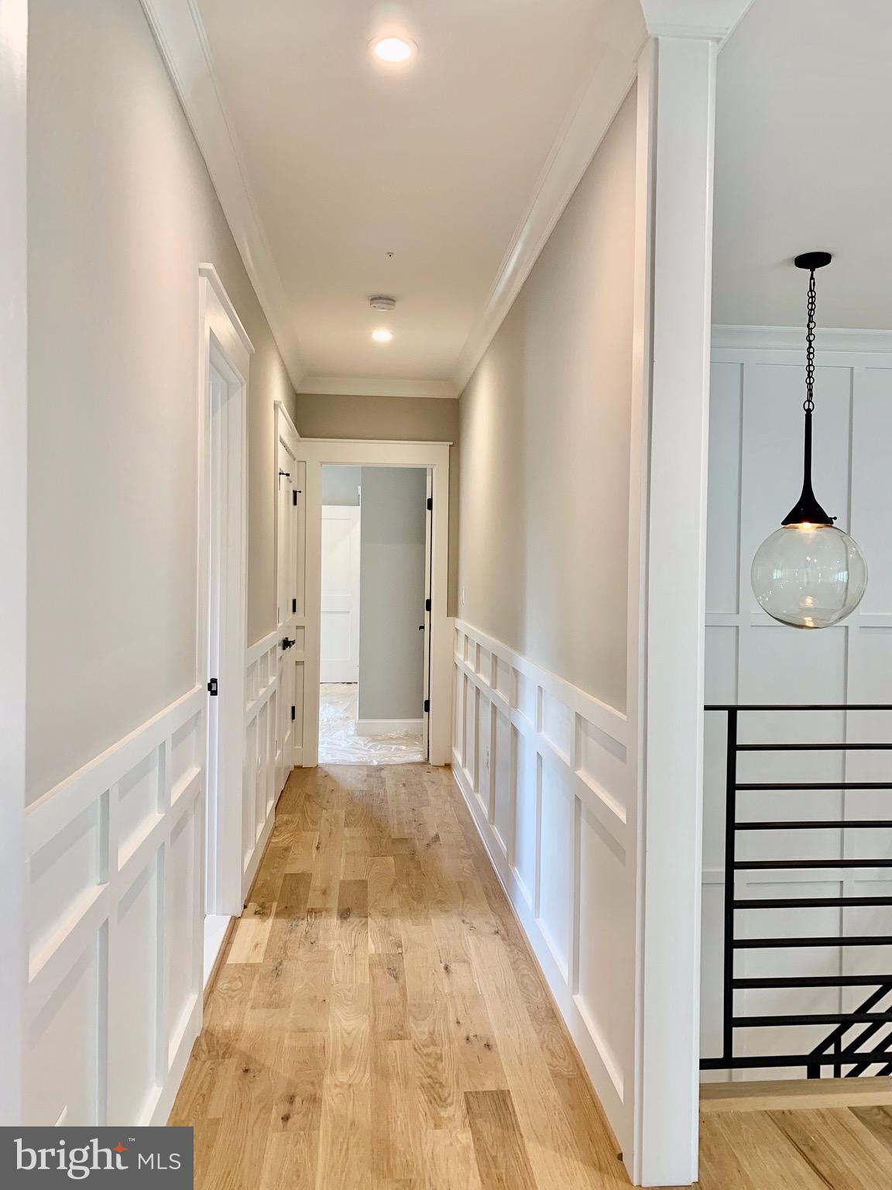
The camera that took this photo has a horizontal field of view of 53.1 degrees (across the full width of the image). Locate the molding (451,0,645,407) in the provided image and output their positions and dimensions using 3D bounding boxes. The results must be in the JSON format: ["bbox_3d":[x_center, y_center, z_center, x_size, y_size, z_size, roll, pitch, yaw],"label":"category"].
[{"bbox_3d":[0.243,-1.366,4.123,0.085,0.111,4.406,0,2,-5],"label":"molding"}]

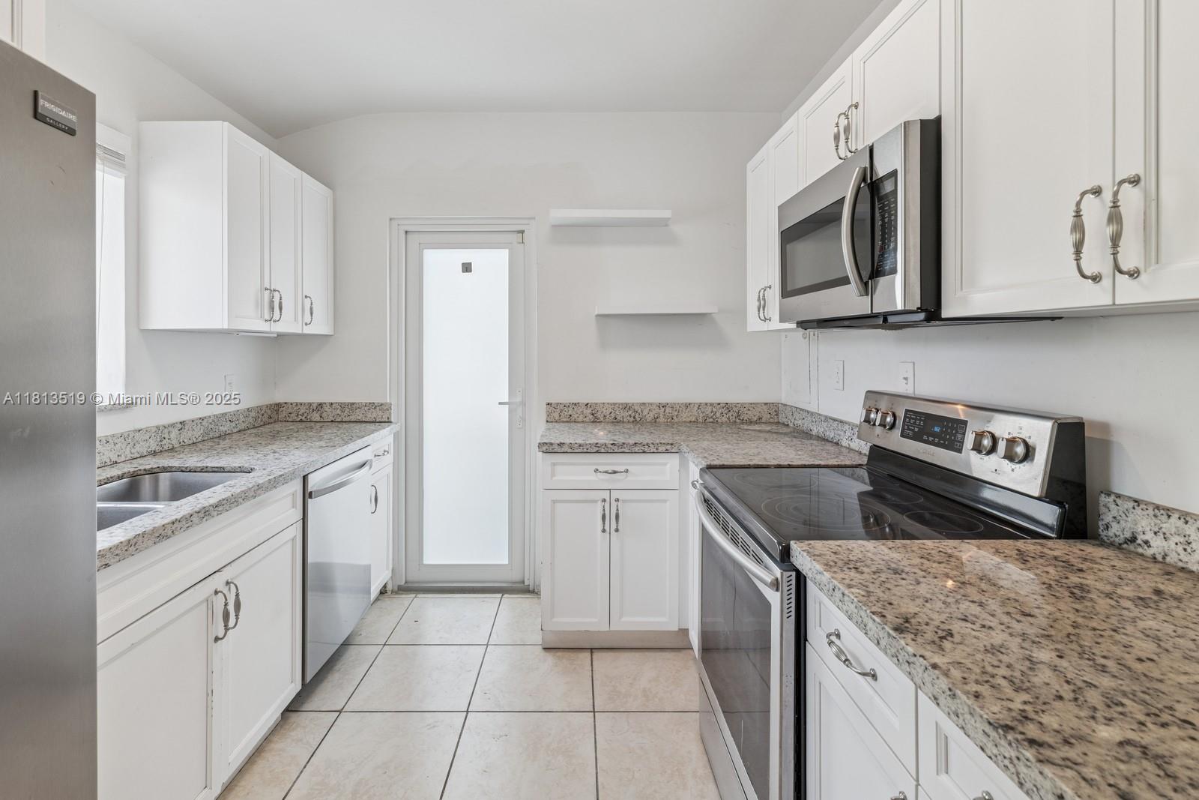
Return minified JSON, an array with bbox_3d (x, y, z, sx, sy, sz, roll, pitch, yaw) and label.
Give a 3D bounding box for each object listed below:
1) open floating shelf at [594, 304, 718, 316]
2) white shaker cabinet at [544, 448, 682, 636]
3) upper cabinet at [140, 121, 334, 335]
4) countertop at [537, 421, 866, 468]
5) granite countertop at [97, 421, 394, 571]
[{"bbox_3d":[0.282,-0.473,2.830,0.620,0.048,0.220,0,6,-1],"label":"open floating shelf"},{"bbox_3d":[0.038,0.583,2.595,0.590,0.770,0.620,0,6,-1],"label":"white shaker cabinet"},{"bbox_3d":[-1.606,-0.712,2.485,0.335,0.795,0.890,0,6,-2],"label":"upper cabinet"},{"bbox_3d":[0.381,0.191,2.390,1.290,0.043,1.100,0,6,-1],"label":"countertop"},{"bbox_3d":[-1.383,0.232,1.960,0.715,0.042,1.970,0,6,-2],"label":"granite countertop"}]

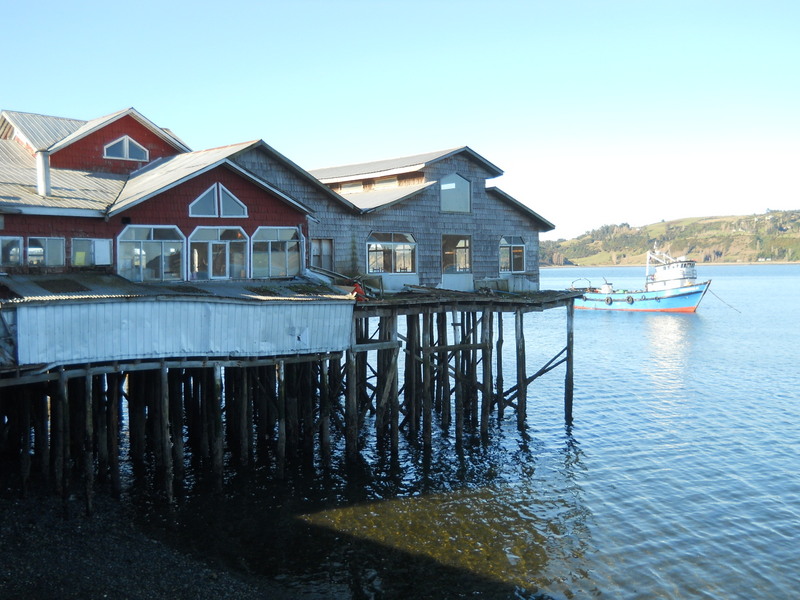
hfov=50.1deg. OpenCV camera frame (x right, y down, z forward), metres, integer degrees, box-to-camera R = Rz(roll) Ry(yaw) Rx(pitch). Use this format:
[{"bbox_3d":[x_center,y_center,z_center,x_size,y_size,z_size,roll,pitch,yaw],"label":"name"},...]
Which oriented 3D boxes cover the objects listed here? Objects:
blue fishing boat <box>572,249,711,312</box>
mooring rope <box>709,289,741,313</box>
[{"bbox_3d":[32.700,-2.700,115.200,5.200,8.600,19.300,-2,4,-43],"label":"blue fishing boat"},{"bbox_3d":[41.300,0.140,108.400,4.000,3.050,0.100,1,3,14],"label":"mooring rope"}]

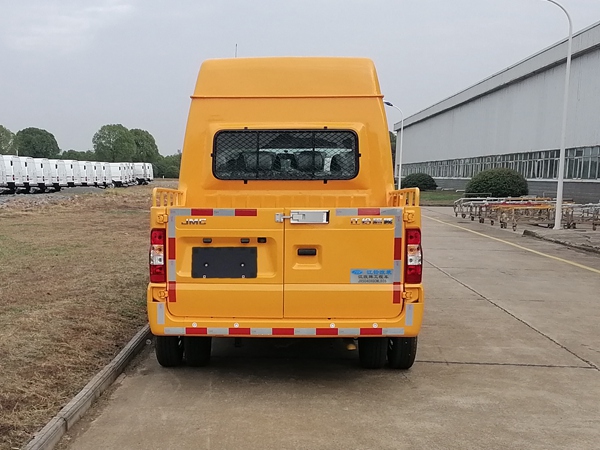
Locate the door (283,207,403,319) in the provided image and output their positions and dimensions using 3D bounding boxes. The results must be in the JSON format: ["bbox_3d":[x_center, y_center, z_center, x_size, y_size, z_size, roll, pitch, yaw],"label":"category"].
[{"bbox_3d":[0.299,0.260,3.283,0.828,0.775,0.120,0,6,-1],"label":"door"}]

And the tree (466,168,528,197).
[{"bbox_3d":[13.293,-2.827,31.500,3.900,1.941,3.800,0,6,0],"label":"tree"}]

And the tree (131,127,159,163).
[{"bbox_3d":[-39.712,-17.902,118.000,8.800,12.786,8.600,0,6,0],"label":"tree"}]

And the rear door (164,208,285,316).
[{"bbox_3d":[-0.516,0.264,3.250,0.805,0.770,0.100,0,6,-1],"label":"rear door"}]

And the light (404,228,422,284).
[{"bbox_3d":[0.790,0.214,3.322,0.133,0.395,0.130,0,6,-1],"label":"light"}]

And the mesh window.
[{"bbox_3d":[-0.126,-0.606,4.080,1.280,0.440,0.050,0,6,-1],"label":"mesh window"}]

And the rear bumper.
[{"bbox_3d":[-0.101,0.572,3.338,1.911,0.376,0.320,0,6,-1],"label":"rear bumper"}]

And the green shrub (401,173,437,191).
[{"bbox_3d":[11.618,-4.161,45.500,3.450,1.720,3.400,0,6,0],"label":"green shrub"}]

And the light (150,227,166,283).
[{"bbox_3d":[-0.978,0.212,3.240,0.106,0.372,0.110,0,6,-1],"label":"light"}]

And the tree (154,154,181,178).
[{"bbox_3d":[-30.808,-13.385,108.000,6.600,5.736,6.000,0,6,0],"label":"tree"}]

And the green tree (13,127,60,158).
[{"bbox_3d":[-51.603,-13.859,92.000,8.300,10.600,8.300,-3,7,-29],"label":"green tree"}]

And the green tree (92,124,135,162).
[{"bbox_3d":[-45.828,-17.938,115.000,9.800,13.438,9.600,0,6,0],"label":"green tree"}]

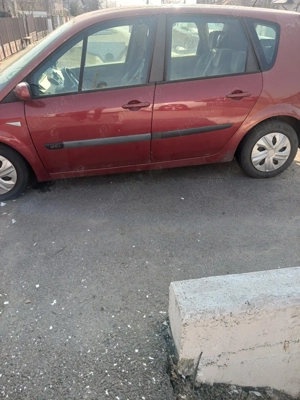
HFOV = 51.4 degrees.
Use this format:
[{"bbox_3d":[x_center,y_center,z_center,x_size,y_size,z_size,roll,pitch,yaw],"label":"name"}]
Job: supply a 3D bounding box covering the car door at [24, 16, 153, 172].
[{"bbox_3d":[-0.482,-0.856,2.709,1.150,1.230,0.250,-5,30,-7],"label":"car door"}]

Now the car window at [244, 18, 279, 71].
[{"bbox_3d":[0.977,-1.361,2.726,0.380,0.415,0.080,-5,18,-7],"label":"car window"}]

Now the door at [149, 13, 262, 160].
[{"bbox_3d":[0.481,-0.959,2.823,1.020,1.220,0.250,-5,30,-7],"label":"door"}]

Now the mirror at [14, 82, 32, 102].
[{"bbox_3d":[-0.995,-0.849,2.441,0.120,0.155,0.200,-5,30,-7],"label":"mirror"}]

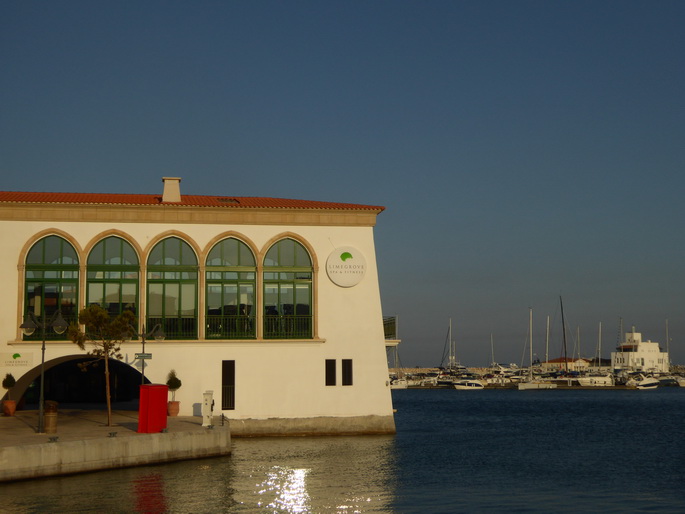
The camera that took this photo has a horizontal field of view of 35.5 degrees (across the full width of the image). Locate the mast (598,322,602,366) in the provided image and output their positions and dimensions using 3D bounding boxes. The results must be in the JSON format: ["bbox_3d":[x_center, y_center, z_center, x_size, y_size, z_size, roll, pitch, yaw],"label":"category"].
[{"bbox_3d":[59.095,20.401,245.000,0.300,12.000,0.300,-2,-7,14],"label":"mast"}]

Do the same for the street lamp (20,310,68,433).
[{"bbox_3d":[-10.393,4.014,37.302,2.100,4.200,0.630,-7,-9,44],"label":"street lamp"}]

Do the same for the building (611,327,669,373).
[{"bbox_3d":[86.845,27.440,312.000,12.800,14.000,10.000,1,-7,-12],"label":"building"}]

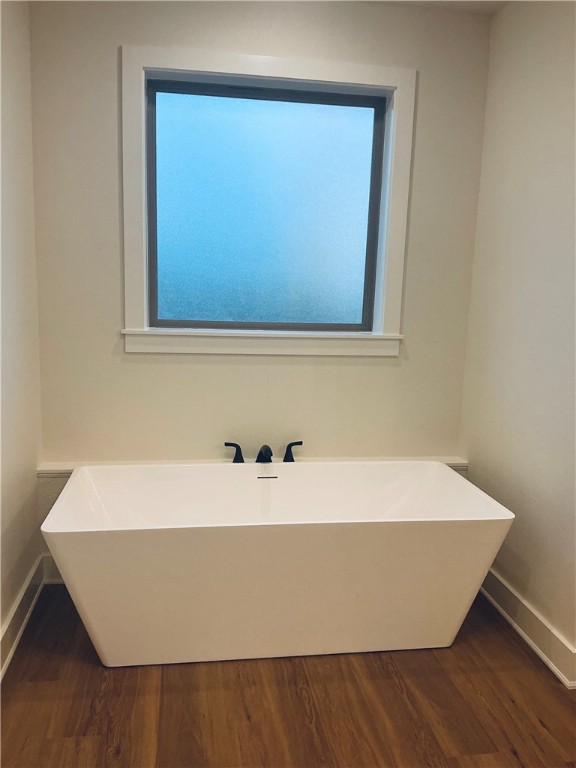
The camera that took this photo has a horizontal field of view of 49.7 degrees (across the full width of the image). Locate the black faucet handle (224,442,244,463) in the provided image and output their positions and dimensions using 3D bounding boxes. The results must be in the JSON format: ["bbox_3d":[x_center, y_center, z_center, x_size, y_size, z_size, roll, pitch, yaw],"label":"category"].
[{"bbox_3d":[-0.252,0.326,2.955,0.094,0.094,0.052,0,9,-9],"label":"black faucet handle"}]

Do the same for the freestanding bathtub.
[{"bbox_3d":[-0.043,0.709,2.572,1.700,0.570,0.765,0,9,-9],"label":"freestanding bathtub"}]

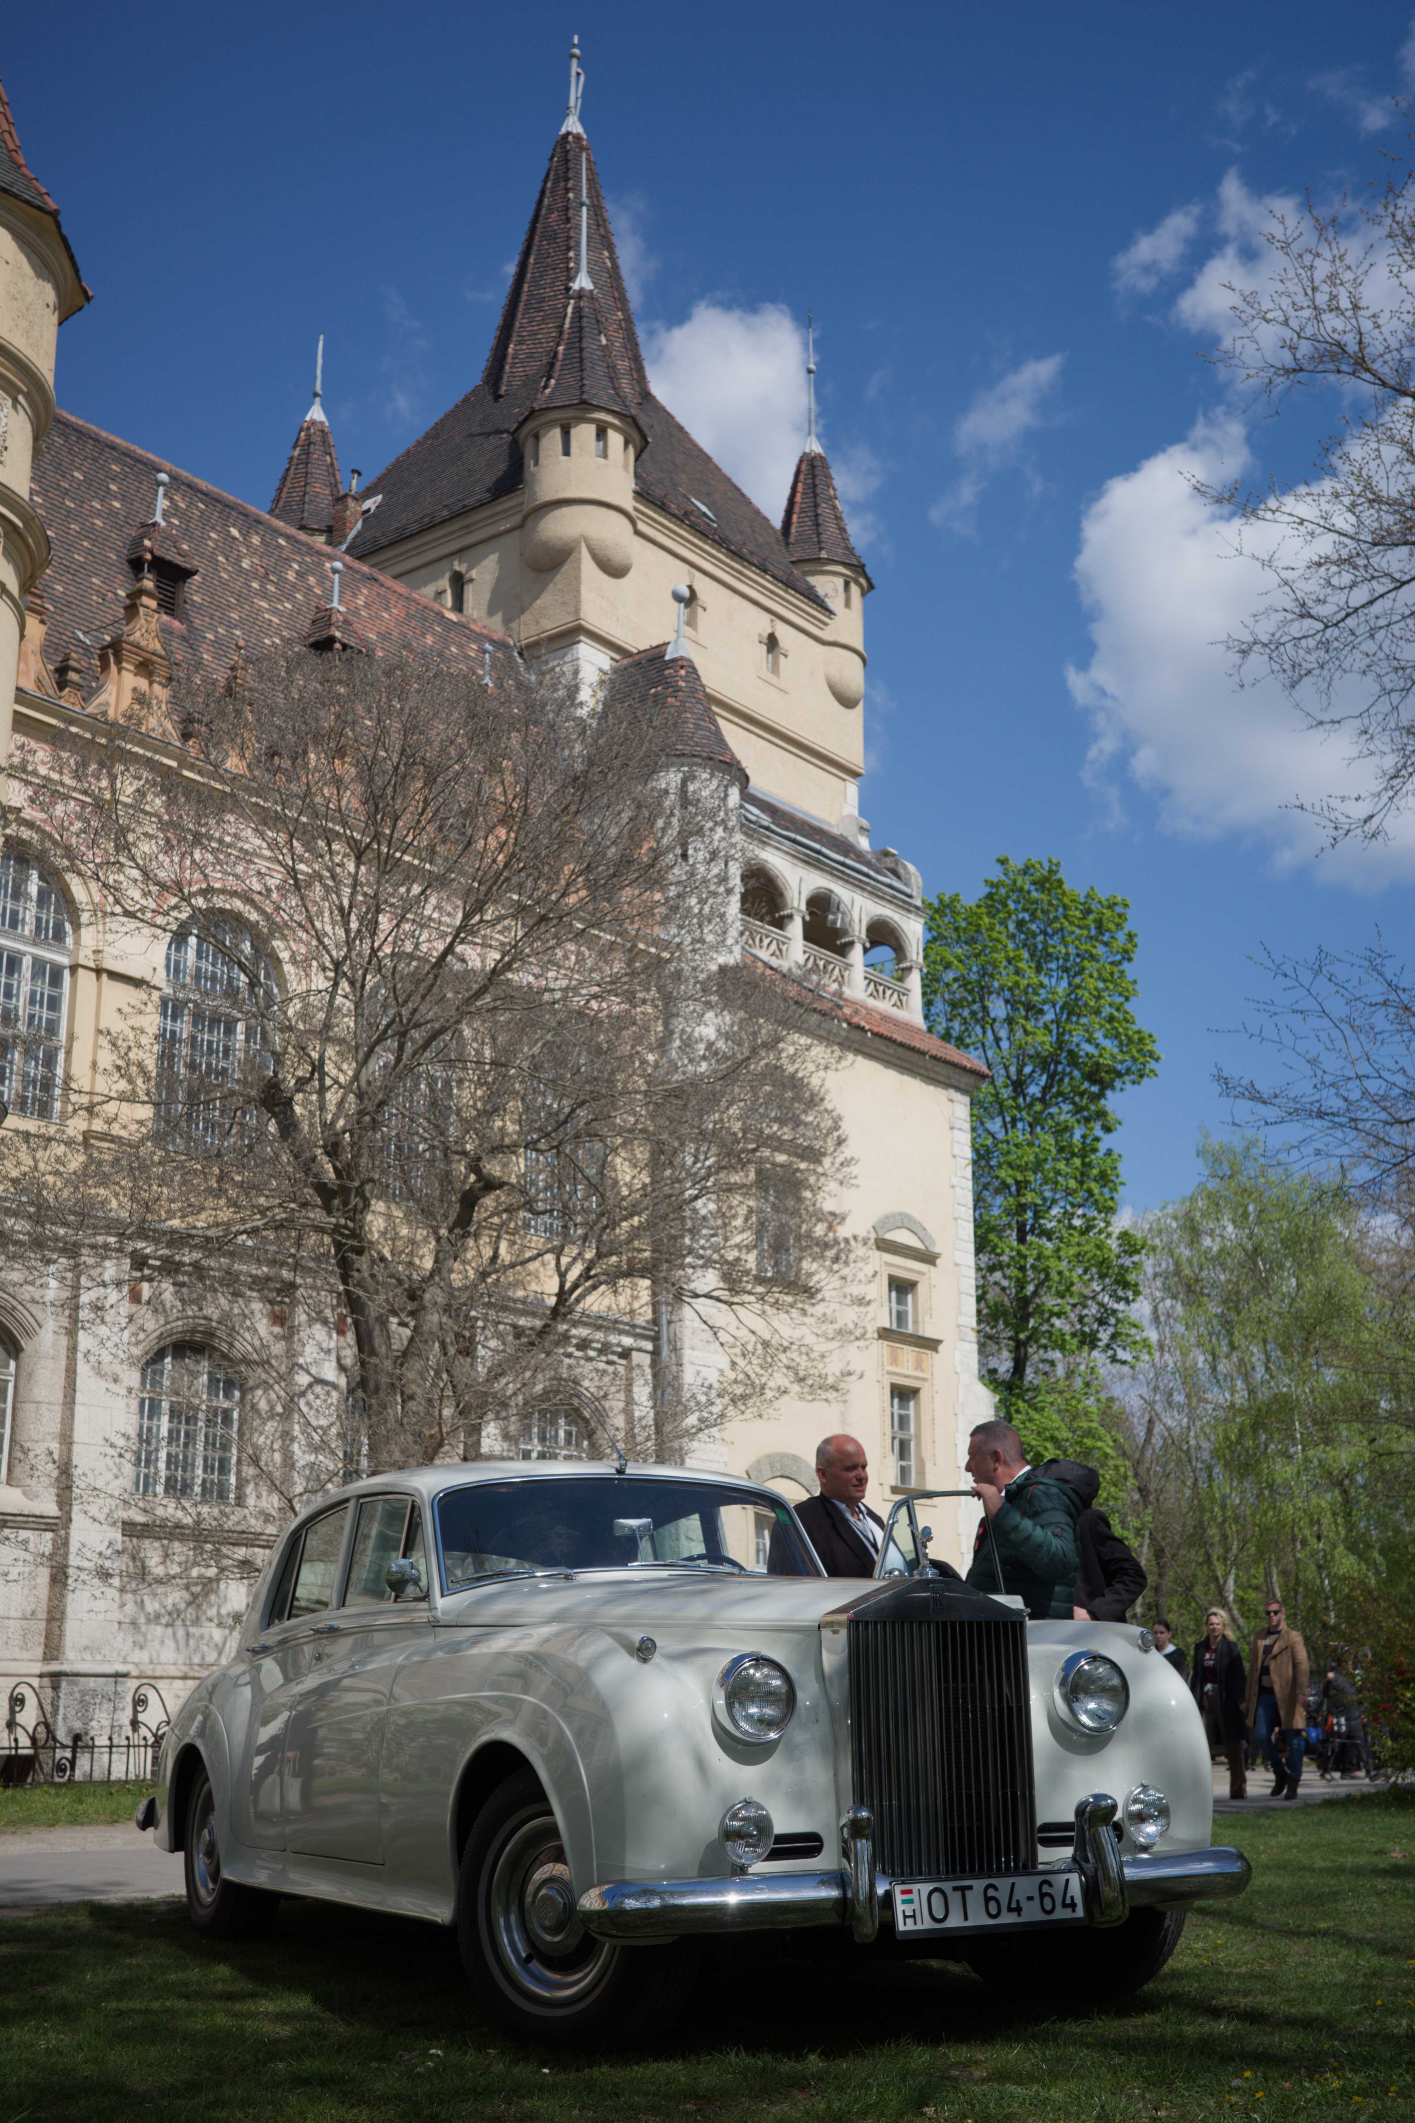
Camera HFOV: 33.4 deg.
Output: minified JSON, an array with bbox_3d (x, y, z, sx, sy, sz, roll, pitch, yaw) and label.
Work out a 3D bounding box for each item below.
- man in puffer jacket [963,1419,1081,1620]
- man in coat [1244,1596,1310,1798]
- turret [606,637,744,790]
[{"bbox_3d":[1.133,2.133,8.203,0.480,1.790,0.550,-1,-16,2],"label":"man in puffer jacket"},{"bbox_3d":[5.273,5.882,21.822,0.580,1.790,0.460,-7,-17,23],"label":"man in coat"},{"bbox_3d":[-0.547,-6.986,47.408,2.800,3.310,2.200,-12,-20,37],"label":"turret"}]

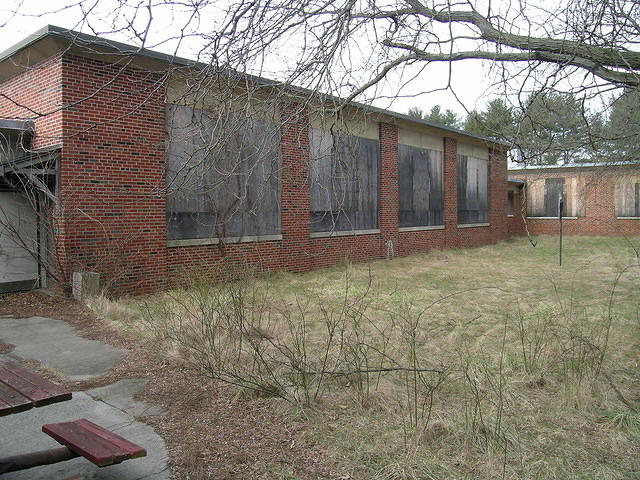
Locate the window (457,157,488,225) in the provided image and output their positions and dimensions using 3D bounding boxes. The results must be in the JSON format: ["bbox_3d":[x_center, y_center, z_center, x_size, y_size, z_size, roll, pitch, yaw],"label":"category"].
[{"bbox_3d":[7.111,-2.244,24.022,0.100,3.060,3.528,2,4,40],"label":"window"}]

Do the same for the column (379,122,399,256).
[{"bbox_3d":[2.381,-1.774,18.554,0.300,4.668,1.182,2,4,40],"label":"column"}]

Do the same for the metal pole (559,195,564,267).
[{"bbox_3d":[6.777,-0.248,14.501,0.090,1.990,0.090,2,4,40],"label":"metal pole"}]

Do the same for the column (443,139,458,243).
[{"bbox_3d":[5.524,-2.009,22.233,0.300,4.649,1.130,2,4,40],"label":"column"}]

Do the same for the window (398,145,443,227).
[{"bbox_3d":[4.007,-2.023,20.389,0.100,3.060,3.598,2,4,40],"label":"window"}]

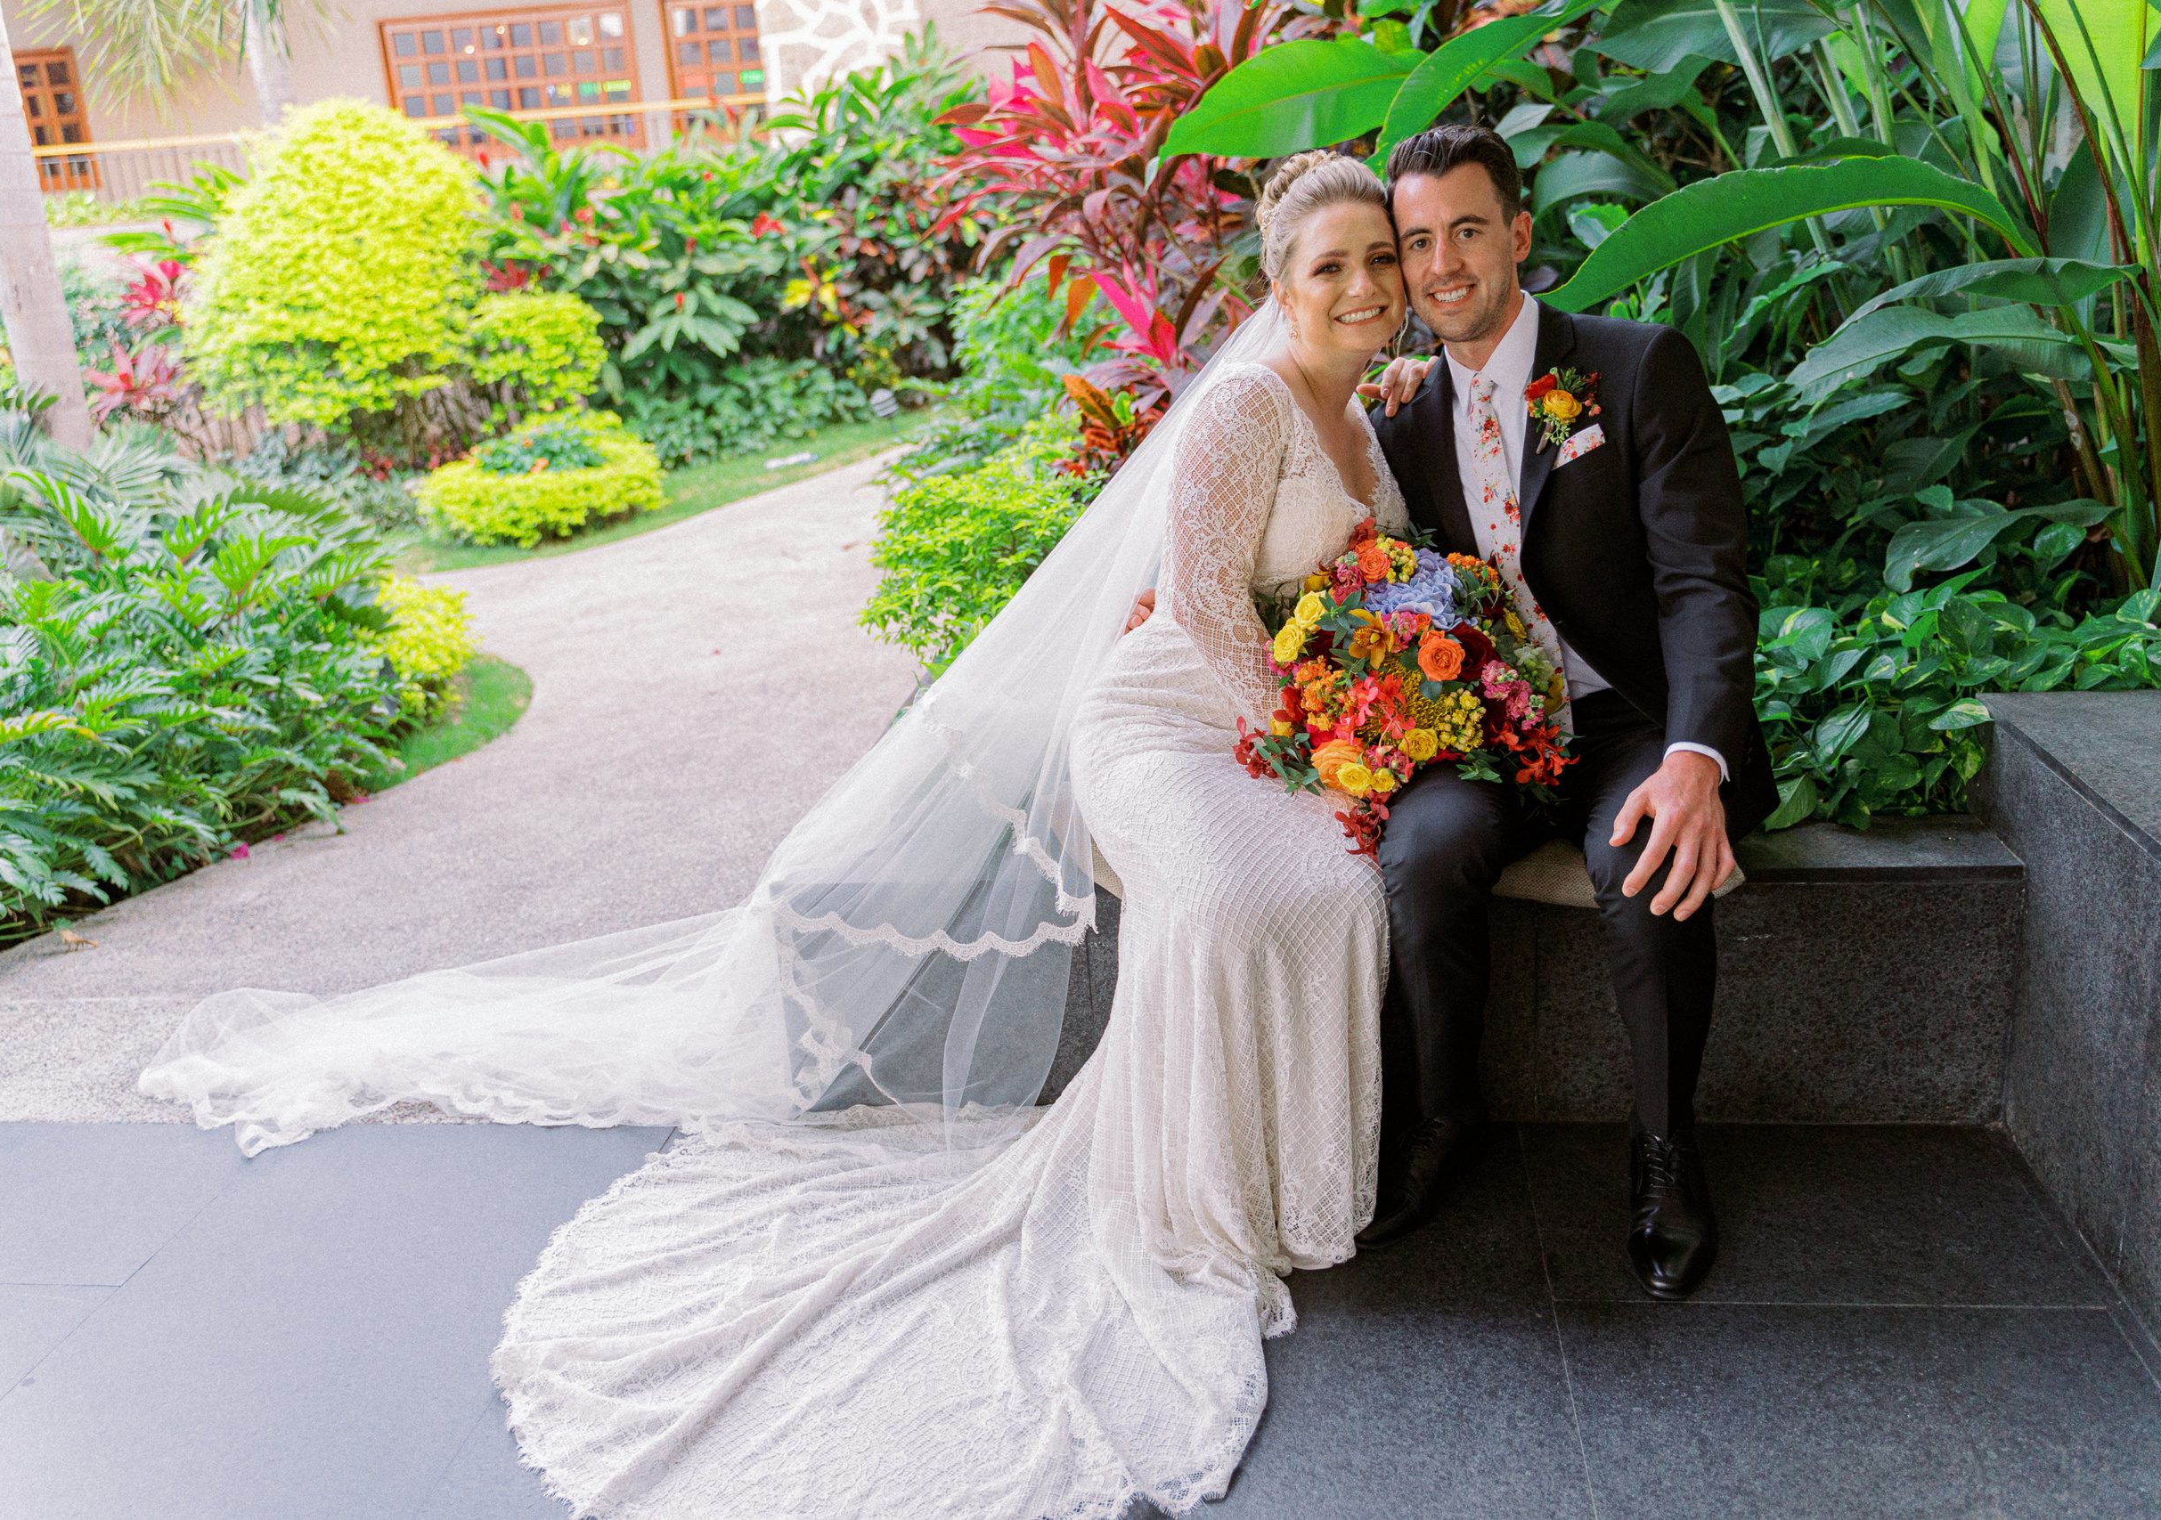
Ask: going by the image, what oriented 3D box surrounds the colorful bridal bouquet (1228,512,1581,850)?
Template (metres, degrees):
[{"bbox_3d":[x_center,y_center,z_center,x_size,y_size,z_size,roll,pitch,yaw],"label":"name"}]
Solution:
[{"bbox_3d":[0.377,-0.082,2.070,0.360,0.360,0.280,-1,17,8],"label":"colorful bridal bouquet"}]

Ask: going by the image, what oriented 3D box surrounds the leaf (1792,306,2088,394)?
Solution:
[{"bbox_3d":[1.318,-0.629,2.720,0.460,0.130,0.240,-1,18,8],"label":"leaf"}]

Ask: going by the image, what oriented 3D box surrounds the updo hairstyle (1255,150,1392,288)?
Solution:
[{"bbox_3d":[0.289,-0.648,2.120,0.165,0.170,0.190,-7,18,-9],"label":"updo hairstyle"}]

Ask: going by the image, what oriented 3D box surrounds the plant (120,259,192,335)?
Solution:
[{"bbox_3d":[-4.848,-2.432,9.300,0.350,0.390,0.340,-1,18,8],"label":"plant"}]

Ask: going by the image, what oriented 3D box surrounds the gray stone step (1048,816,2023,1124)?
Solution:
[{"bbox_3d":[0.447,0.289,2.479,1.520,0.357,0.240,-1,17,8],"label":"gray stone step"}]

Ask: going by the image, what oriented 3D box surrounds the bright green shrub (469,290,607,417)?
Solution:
[{"bbox_3d":[-2.862,-2.108,9.356,0.700,0.720,0.680,-1,17,8],"label":"bright green shrub"}]

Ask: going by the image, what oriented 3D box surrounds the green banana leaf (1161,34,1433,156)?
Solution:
[{"bbox_3d":[0.366,-1.039,2.794,0.460,0.200,0.220,-1,17,8],"label":"green banana leaf"}]

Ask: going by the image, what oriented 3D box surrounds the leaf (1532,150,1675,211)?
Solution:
[{"bbox_3d":[0.870,-0.964,2.950,0.250,0.100,0.180,-1,18,8],"label":"leaf"}]

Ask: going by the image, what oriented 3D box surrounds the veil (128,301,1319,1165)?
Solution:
[{"bbox_3d":[-0.599,-0.051,2.564,1.800,1.080,0.620,-1,17,8],"label":"veil"}]

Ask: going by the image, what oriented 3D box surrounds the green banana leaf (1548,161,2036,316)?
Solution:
[{"bbox_3d":[1.009,-0.744,2.534,0.700,0.210,0.220,3,19,23],"label":"green banana leaf"}]

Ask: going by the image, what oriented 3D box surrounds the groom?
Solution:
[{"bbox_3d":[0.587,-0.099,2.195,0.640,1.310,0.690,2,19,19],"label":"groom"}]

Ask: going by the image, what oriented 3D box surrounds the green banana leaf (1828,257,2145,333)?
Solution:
[{"bbox_3d":[1.402,-0.719,2.750,0.460,0.120,0.220,-1,18,8],"label":"green banana leaf"}]

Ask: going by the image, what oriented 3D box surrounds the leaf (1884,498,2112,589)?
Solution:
[{"bbox_3d":[1.389,-0.328,2.688,0.360,0.150,0.170,2,18,18],"label":"leaf"}]

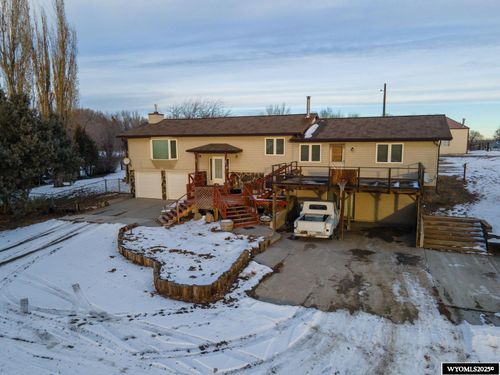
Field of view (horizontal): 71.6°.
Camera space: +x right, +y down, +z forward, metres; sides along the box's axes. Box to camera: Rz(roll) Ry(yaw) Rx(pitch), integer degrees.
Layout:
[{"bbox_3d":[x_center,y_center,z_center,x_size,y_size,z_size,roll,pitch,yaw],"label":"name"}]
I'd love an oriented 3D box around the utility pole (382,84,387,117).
[{"bbox_3d":[16.483,-8.021,42.649,0.300,9.367,0.300,-1,8,0],"label":"utility pole"}]

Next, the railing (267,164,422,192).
[{"bbox_3d":[5.717,-0.764,20.414,7.430,1.200,6.010,2,7,19],"label":"railing"}]

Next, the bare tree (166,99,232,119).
[{"bbox_3d":[-7.678,-8.451,52.685,9.599,9.891,9.599,-1,8,0],"label":"bare tree"}]

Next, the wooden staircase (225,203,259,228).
[{"bbox_3d":[-0.502,1.602,20.426,1.480,1.000,1.350,-4,9,-25],"label":"wooden staircase"}]

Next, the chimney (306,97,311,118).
[{"bbox_3d":[4.602,-6.301,27.207,0.290,1.646,0.290,2,9,21],"label":"chimney"}]

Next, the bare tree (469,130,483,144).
[{"bbox_3d":[48.801,-10.216,75.296,4.000,4.270,4.000,-1,8,0],"label":"bare tree"}]

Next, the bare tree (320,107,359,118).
[{"bbox_3d":[15.012,-9.368,58.585,6.357,8.448,6.357,-1,8,0],"label":"bare tree"}]

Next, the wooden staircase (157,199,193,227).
[{"bbox_3d":[-4.502,1.544,20.674,1.750,1.200,1.400,-4,9,-25],"label":"wooden staircase"}]

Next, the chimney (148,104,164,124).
[{"bbox_3d":[-8.461,-6.599,31.365,0.900,1.762,1.150,2,9,21],"label":"chimney"}]

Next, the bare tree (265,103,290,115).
[{"bbox_3d":[4.805,-9.944,60.679,5.500,9.800,5.500,-1,8,0],"label":"bare tree"}]

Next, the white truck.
[{"bbox_3d":[3.941,1.739,20.060,1.980,1.900,4.850,2,8,18],"label":"white truck"}]

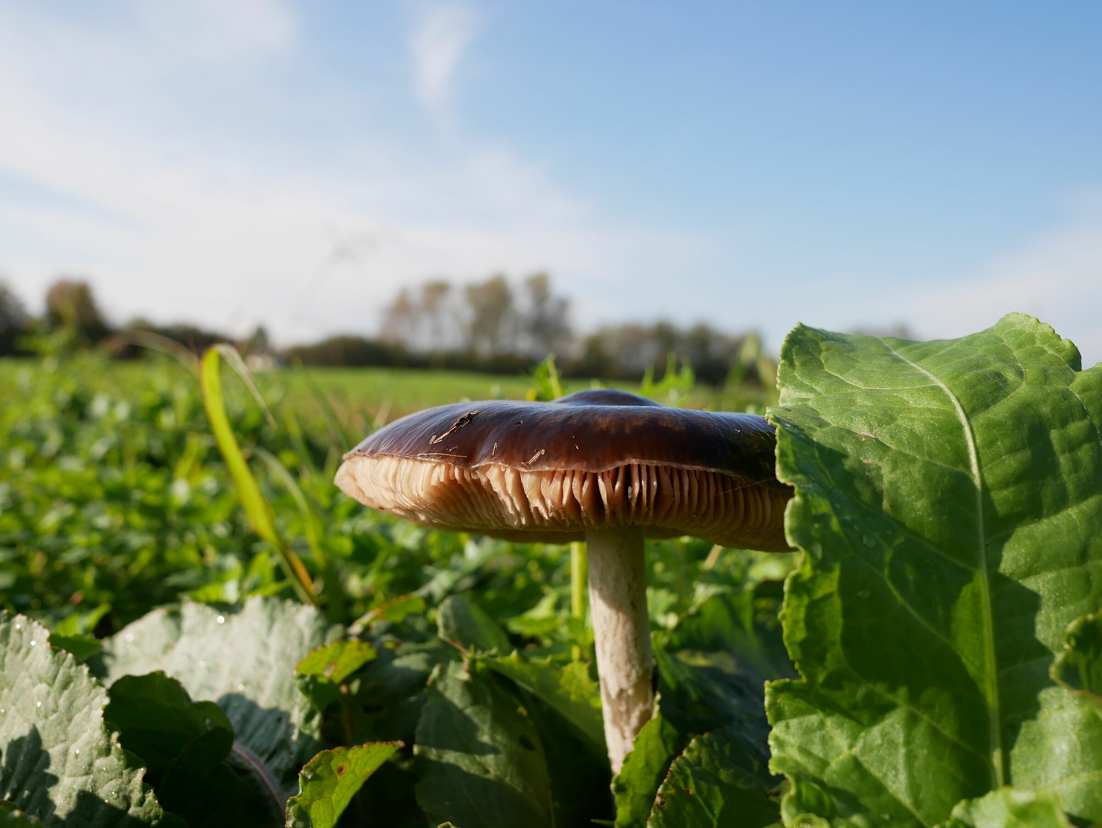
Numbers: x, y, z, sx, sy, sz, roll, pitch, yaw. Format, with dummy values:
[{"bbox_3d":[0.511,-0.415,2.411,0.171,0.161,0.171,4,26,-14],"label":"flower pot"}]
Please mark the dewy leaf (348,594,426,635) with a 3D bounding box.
[{"bbox_3d":[-0.055,0.067,0.320,0.026,0.013,0.018,2,2,0],"label":"dewy leaf"}]

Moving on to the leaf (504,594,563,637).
[{"bbox_3d":[-0.007,0.078,0.370,0.023,0.016,0.020,2,2,0],"label":"leaf"}]

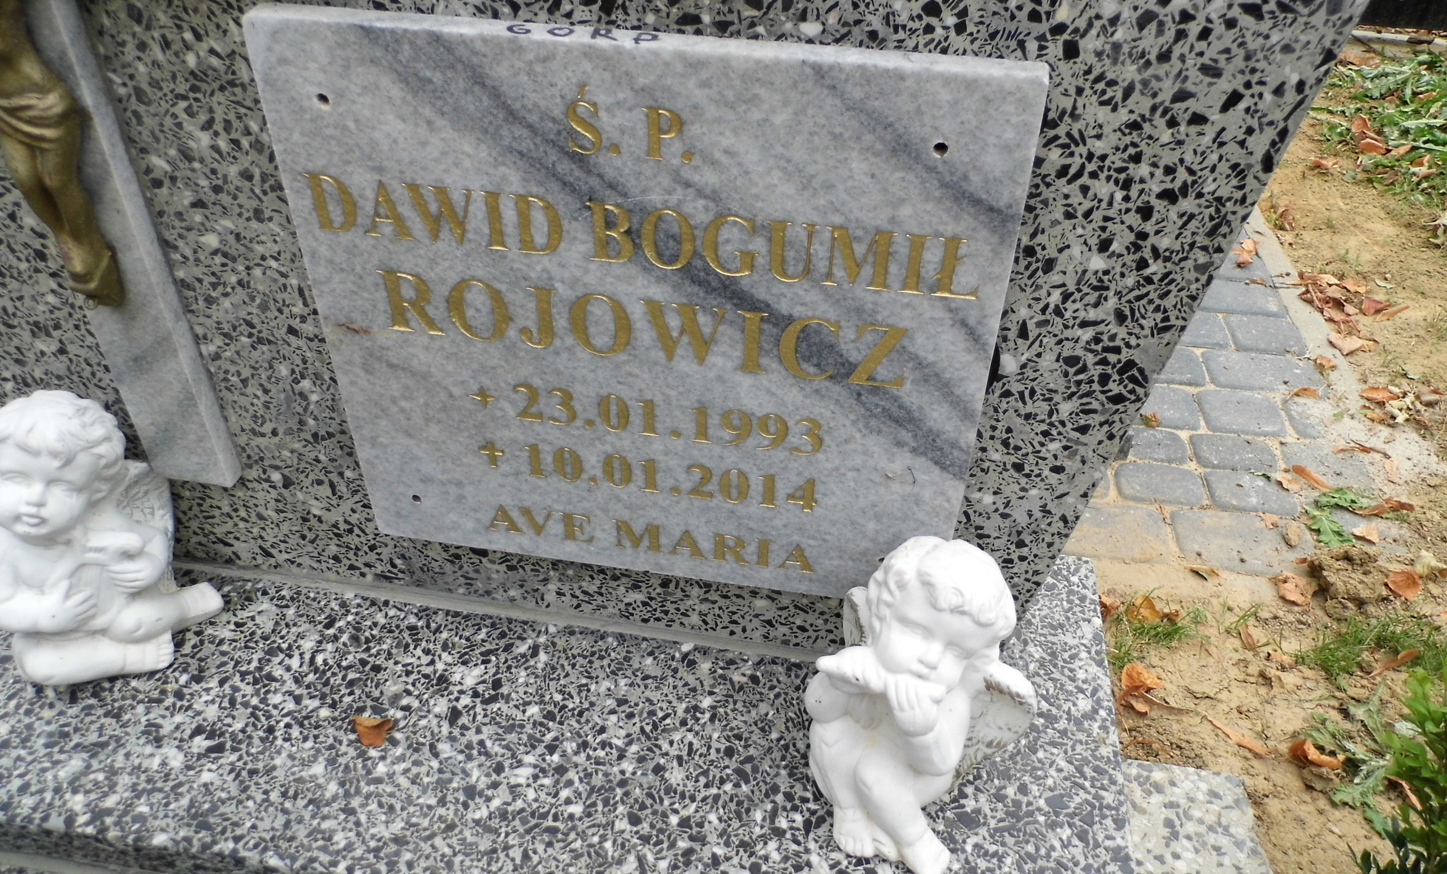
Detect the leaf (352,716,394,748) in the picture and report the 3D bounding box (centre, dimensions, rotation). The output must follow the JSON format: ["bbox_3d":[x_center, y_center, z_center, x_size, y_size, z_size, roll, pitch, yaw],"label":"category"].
[{"bbox_3d":[-0.260,0.218,0.774,0.028,0.011,0.021,3,40,2],"label":"leaf"}]

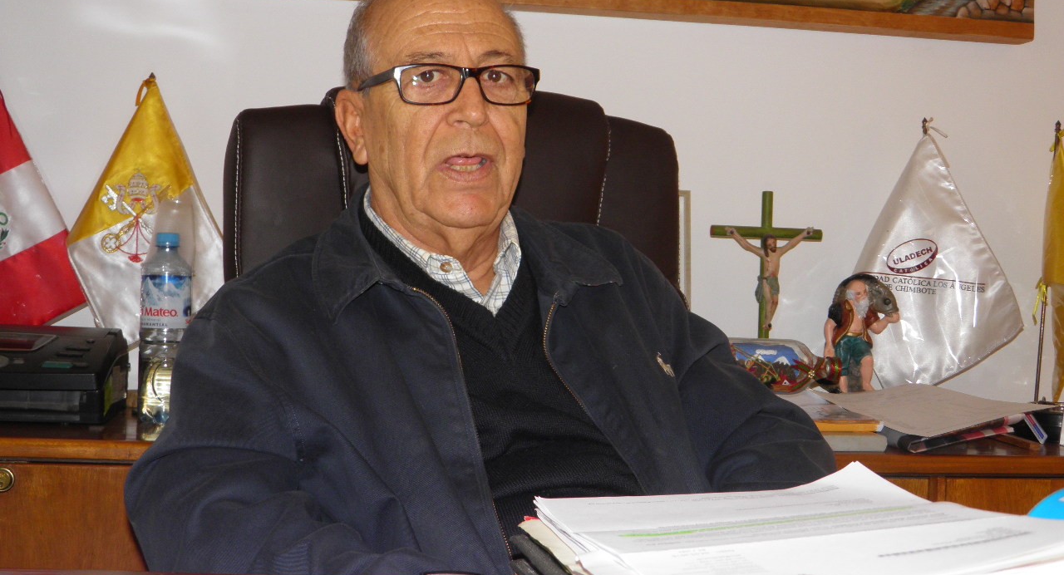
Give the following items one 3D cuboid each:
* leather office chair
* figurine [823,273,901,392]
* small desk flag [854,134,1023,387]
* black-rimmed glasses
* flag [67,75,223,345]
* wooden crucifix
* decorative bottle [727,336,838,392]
[{"bbox_3d":[-0.035,0.364,1.271,0.640,1.180,0.700,2,-2,-15],"label":"leather office chair"},{"bbox_3d":[0.464,0.066,1.900,0.108,0.172,0.085,2,-2,-14],"label":"figurine"},{"bbox_3d":[0.584,-0.035,1.950,0.250,0.400,0.070,2,-2,-8],"label":"small desk flag"},{"bbox_3d":[-0.084,-0.177,1.259,0.142,0.043,0.143,-3,1,-23],"label":"black-rimmed glasses"},{"bbox_3d":[-0.523,-0.096,1.840,0.220,0.400,0.070,2,-2,-8],"label":"flag"},{"bbox_3d":[0.335,0.013,1.940,0.162,0.295,0.045,2,-2,-8],"label":"wooden crucifix"},{"bbox_3d":[0.316,0.110,1.870,0.225,0.078,0.078,2,-2,-8],"label":"decorative bottle"}]

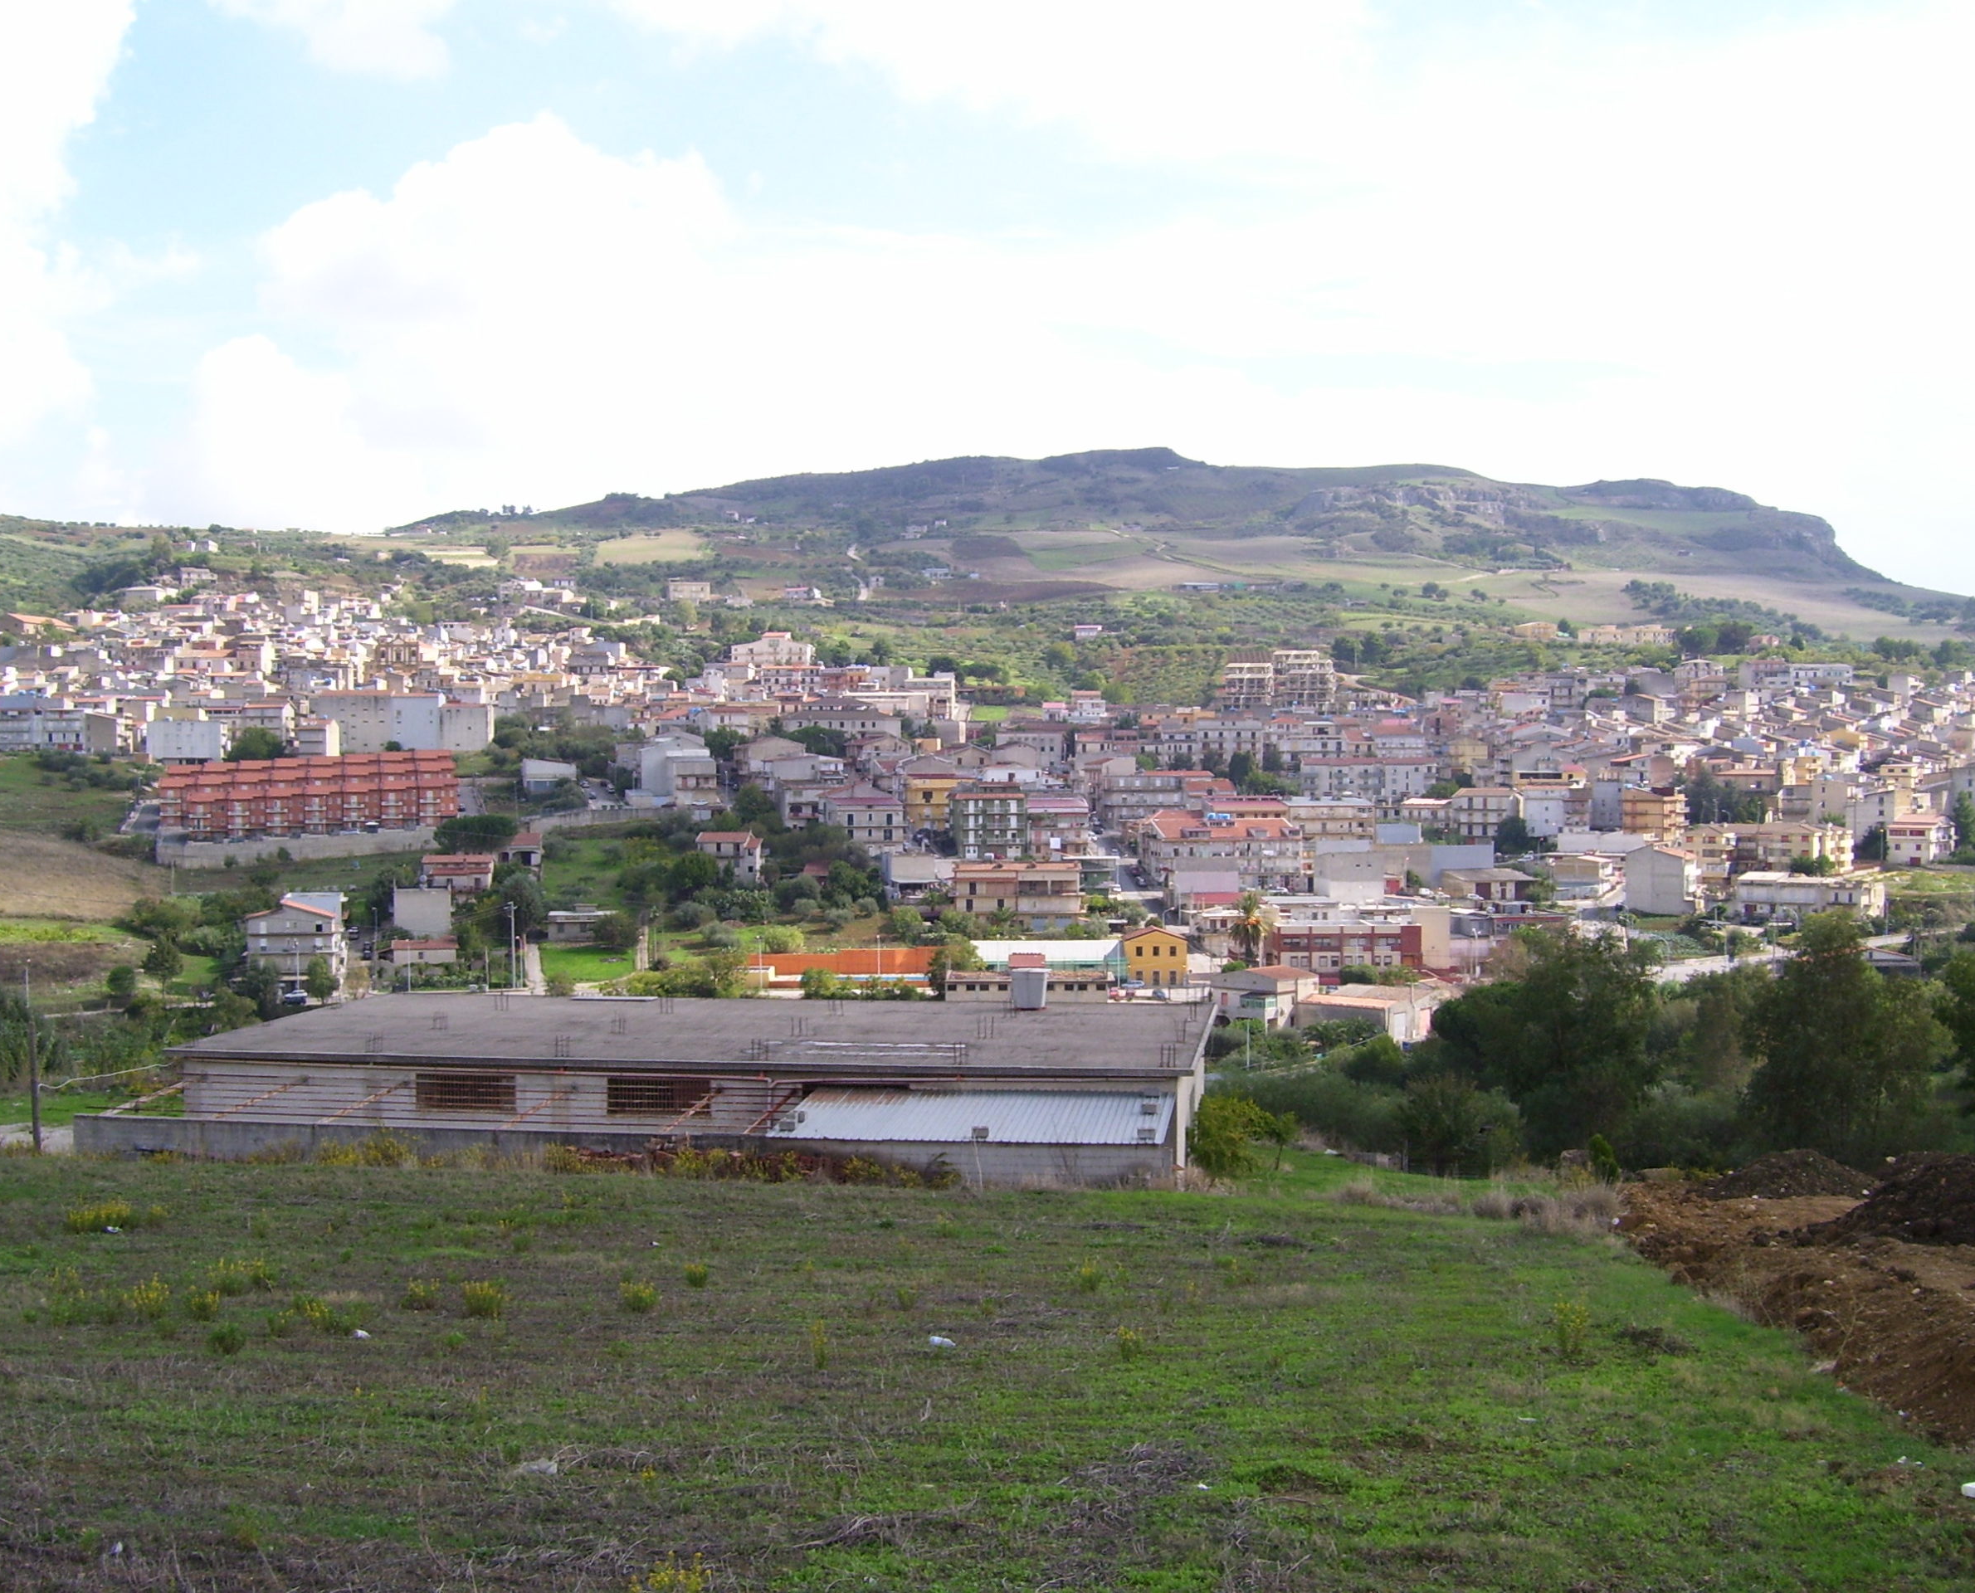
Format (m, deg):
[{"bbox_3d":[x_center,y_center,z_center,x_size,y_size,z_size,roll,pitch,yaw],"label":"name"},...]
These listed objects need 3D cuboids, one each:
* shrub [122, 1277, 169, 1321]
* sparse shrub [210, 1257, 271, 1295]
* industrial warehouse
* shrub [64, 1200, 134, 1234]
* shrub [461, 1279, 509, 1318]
[{"bbox_3d":[-7.446,4.461,20.113,0.409,0.361,0.347,0,1,-20],"label":"shrub"},{"bbox_3d":[-7.506,4.821,22.823,0.612,0.361,0.520,0,1,-18],"label":"sparse shrub"},{"bbox_3d":[-7.888,8.432,64.688,27.910,3.600,20.730,0,1,8],"label":"industrial warehouse"},{"bbox_3d":[-12.883,6.087,32.916,1.000,0.475,0.850,0,1,-21],"label":"shrub"},{"bbox_3d":[-4.521,4.514,20.416,0.430,0.338,0.365,0,1,-13],"label":"shrub"}]

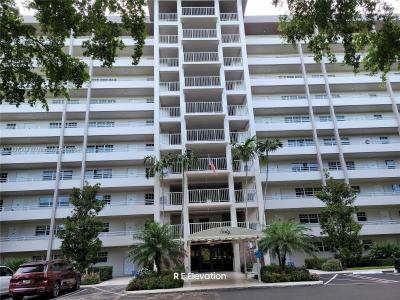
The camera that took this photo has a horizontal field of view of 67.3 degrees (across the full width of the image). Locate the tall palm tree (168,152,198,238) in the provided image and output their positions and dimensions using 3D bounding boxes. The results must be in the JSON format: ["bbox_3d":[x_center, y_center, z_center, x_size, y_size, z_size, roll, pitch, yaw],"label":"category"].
[{"bbox_3d":[-1.045,4.083,20.253,2.100,8.550,2.100,-2,-19,-3],"label":"tall palm tree"}]

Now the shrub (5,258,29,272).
[{"bbox_3d":[-12.502,8.288,20.401,1.600,1.750,1.500,-2,-19,-3],"label":"shrub"}]

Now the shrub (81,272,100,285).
[{"bbox_3d":[-8.063,9.350,22.135,1.550,0.850,1.300,-2,-17,-3],"label":"shrub"}]

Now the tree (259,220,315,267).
[{"bbox_3d":[5.060,5.741,17.623,3.100,3.150,3.000,-2,-19,-3],"label":"tree"}]

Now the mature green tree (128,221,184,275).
[{"bbox_3d":[-2.787,6.636,19.552,3.600,4.000,3.500,-2,-17,-3],"label":"mature green tree"}]

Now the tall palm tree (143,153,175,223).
[{"bbox_3d":[-2.666,4.249,20.123,2.100,8.300,2.100,-2,-19,-3],"label":"tall palm tree"}]

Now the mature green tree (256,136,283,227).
[{"bbox_3d":[5.753,4.117,23.357,2.400,10.300,2.300,-2,-17,-3],"label":"mature green tree"}]

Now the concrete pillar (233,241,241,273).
[{"bbox_3d":[2.800,8.187,23.029,0.550,2.250,0.550,-2,-19,-3],"label":"concrete pillar"}]

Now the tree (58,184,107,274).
[{"bbox_3d":[-9.550,6.527,24.194,3.900,7.600,3.700,-2,-17,-3],"label":"tree"}]

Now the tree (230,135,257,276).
[{"bbox_3d":[3.175,3.510,20.641,2.100,9.500,2.100,-2,-19,-3],"label":"tree"}]

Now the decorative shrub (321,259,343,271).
[{"bbox_3d":[10.265,8.870,23.478,1.700,0.900,1.500,-2,-17,-3],"label":"decorative shrub"}]

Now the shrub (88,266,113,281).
[{"bbox_3d":[-8.083,9.975,24.455,2.000,1.050,1.700,-2,-17,-3],"label":"shrub"}]

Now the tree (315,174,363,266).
[{"bbox_3d":[11.847,5.936,25.736,3.900,7.700,3.700,-2,-17,-3],"label":"tree"}]

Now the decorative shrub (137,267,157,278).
[{"bbox_3d":[-2.953,6.896,16.545,1.150,0.900,1.100,-2,-19,-3],"label":"decorative shrub"}]

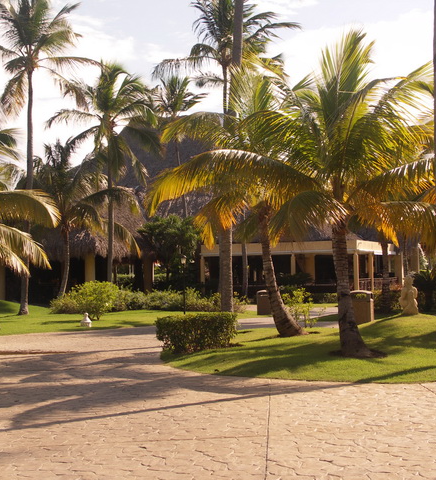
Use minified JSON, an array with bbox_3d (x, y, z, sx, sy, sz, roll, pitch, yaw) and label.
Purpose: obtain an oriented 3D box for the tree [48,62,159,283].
[{"bbox_3d":[-4.700,-2.298,49.000,4.600,10.100,4.600,0,-2,0],"label":"tree"}]

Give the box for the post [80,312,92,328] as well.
[{"bbox_3d":[-3.445,2.117,31.000,0.300,0.420,0.300,0,-2,0],"label":"post"}]

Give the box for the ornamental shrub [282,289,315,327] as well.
[{"bbox_3d":[2.342,1.939,34.000,0.980,1.120,0.950,0,-2,0],"label":"ornamental shrub"}]

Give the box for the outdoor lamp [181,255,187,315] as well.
[{"bbox_3d":[-1.330,1.749,46.000,0.240,2.350,0.240,0,-2,0],"label":"outdoor lamp"}]

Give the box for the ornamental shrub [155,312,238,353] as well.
[{"bbox_3d":[-0.440,1.892,24.200,1.650,0.770,1.150,0,-2,0],"label":"ornamental shrub"}]

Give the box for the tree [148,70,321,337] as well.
[{"bbox_3d":[0.438,-0.864,28.000,4.100,6.300,4.100,0,-2,0],"label":"tree"}]

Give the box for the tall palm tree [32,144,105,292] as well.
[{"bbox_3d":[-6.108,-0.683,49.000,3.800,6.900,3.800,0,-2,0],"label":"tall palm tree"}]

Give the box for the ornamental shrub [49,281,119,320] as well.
[{"bbox_3d":[-4.344,1.968,38.500,2.200,1.300,1.900,0,-2,0],"label":"ornamental shrub"}]

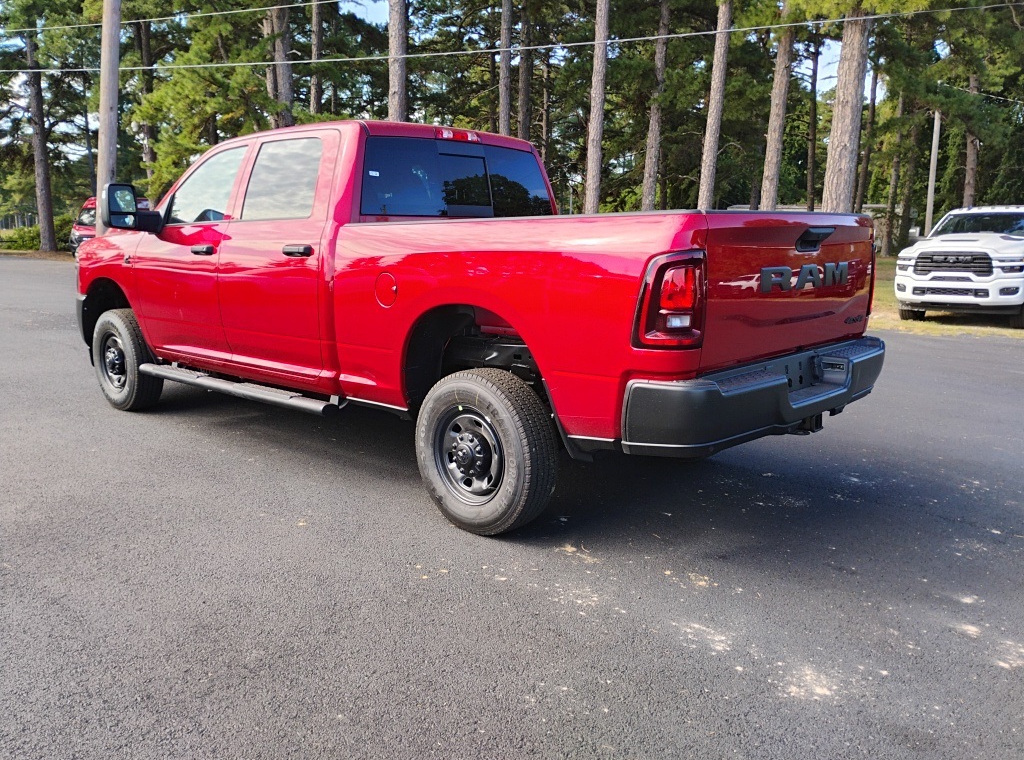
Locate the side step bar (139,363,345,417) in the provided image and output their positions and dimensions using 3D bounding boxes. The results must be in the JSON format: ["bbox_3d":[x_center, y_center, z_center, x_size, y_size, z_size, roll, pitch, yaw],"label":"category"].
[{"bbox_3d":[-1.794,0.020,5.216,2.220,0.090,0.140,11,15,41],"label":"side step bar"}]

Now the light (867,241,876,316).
[{"bbox_3d":[1.786,-0.525,4.335,0.210,0.360,0.190,10,14,42],"label":"light"}]

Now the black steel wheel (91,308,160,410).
[{"bbox_3d":[-2.941,-0.152,6.343,0.770,0.765,0.250,10,14,42],"label":"black steel wheel"}]

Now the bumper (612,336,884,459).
[{"bbox_3d":[1.227,0.028,3.714,0.390,0.300,1.970,10,14,42],"label":"bumper"}]

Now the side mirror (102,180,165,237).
[{"bbox_3d":[-2.473,-1.108,5.405,0.210,0.300,0.390,10,14,42],"label":"side mirror"}]

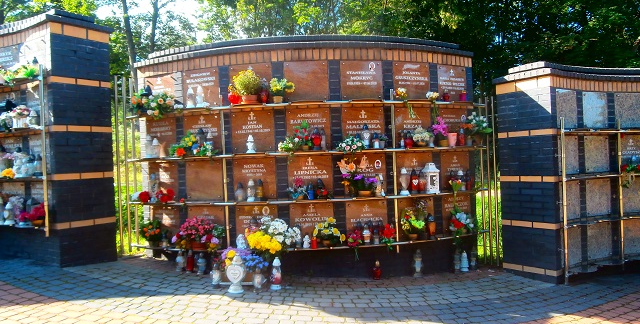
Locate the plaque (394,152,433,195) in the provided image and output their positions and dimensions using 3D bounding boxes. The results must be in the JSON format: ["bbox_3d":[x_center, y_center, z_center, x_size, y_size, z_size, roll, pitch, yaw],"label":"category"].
[{"bbox_3d":[1.128,0.127,5.533,0.500,0.471,0.030,-2,0,-22],"label":"plaque"}]

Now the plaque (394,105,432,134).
[{"bbox_3d":[1.078,-0.412,5.319,0.480,0.445,0.030,-2,0,-22],"label":"plaque"}]

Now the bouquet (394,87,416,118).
[{"bbox_3d":[0.965,-0.656,5.186,0.241,0.352,0.150,-2,0,-19],"label":"bouquet"}]

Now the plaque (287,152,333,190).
[{"bbox_3d":[-0.114,0.169,5.282,0.500,0.471,0.030,-2,0,-1],"label":"plaque"}]

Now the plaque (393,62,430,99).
[{"bbox_3d":[1.089,-0.964,5.540,0.500,0.471,0.030,-2,0,-22],"label":"plaque"}]

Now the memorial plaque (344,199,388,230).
[{"bbox_3d":[0.542,0.670,5.260,0.490,0.440,0.030,-2,0,-11],"label":"memorial plaque"}]

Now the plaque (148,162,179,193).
[{"bbox_3d":[-1.942,0.237,5.752,0.500,0.471,0.030,-2,0,30],"label":"plaque"}]

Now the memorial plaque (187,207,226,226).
[{"bbox_3d":[-1.312,0.722,5.349,0.490,0.430,0.025,-2,0,20],"label":"memorial plaque"}]

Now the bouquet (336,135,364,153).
[{"bbox_3d":[0.328,-0.188,4.975,0.280,0.209,0.200,-2,0,-8],"label":"bouquet"}]

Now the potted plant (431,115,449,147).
[{"bbox_3d":[1.385,-0.353,5.357,0.170,0.337,0.165,-2,0,0],"label":"potted plant"}]

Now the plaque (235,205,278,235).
[{"bbox_3d":[-0.701,0.703,5.114,0.480,0.445,0.030,-2,0,9],"label":"plaque"}]

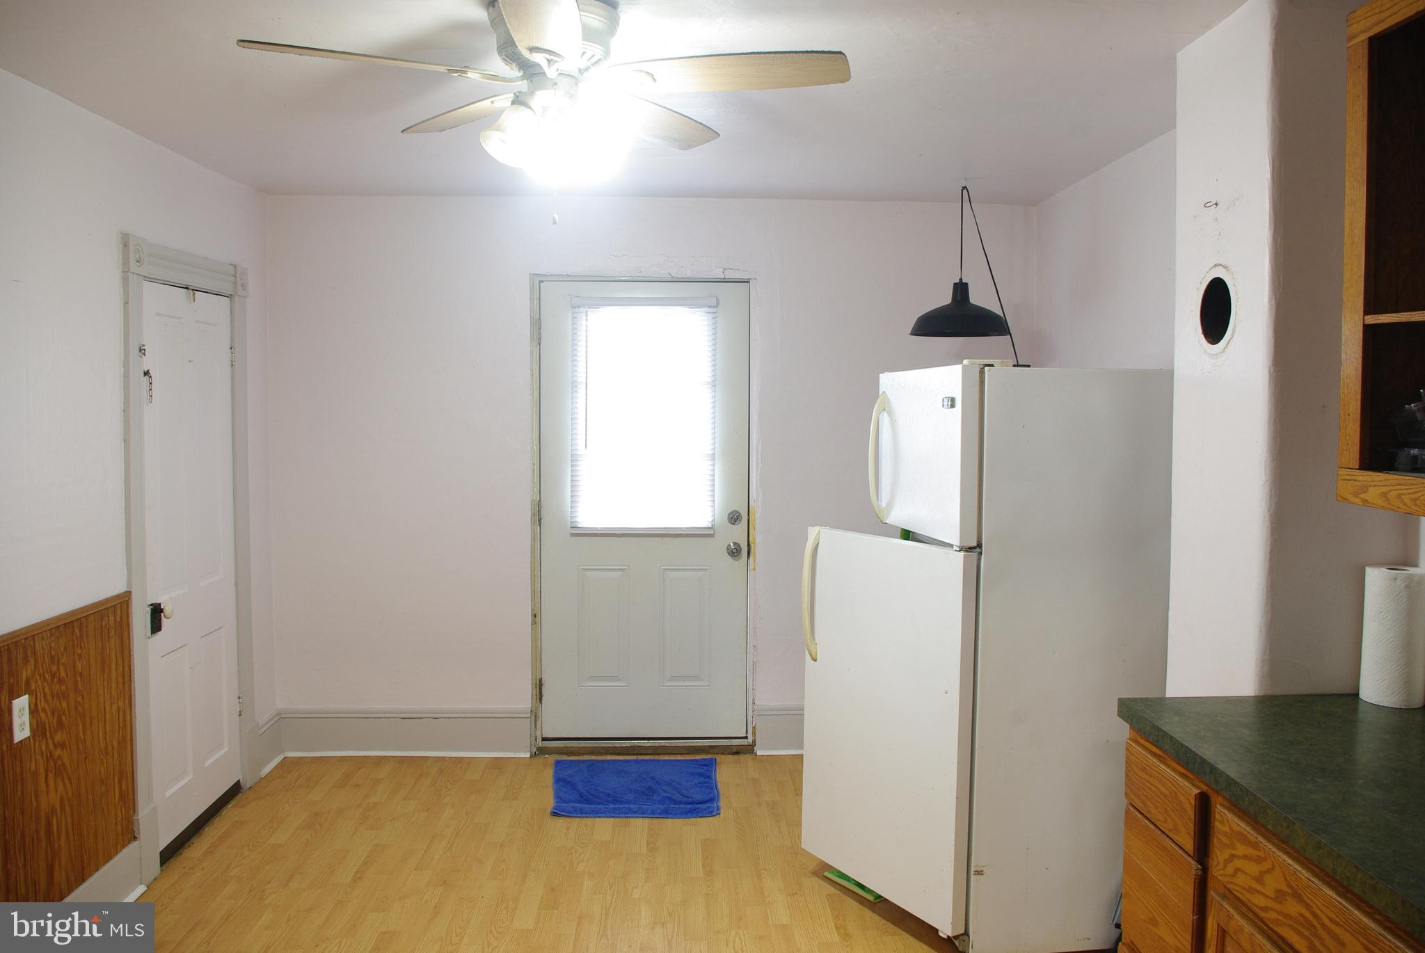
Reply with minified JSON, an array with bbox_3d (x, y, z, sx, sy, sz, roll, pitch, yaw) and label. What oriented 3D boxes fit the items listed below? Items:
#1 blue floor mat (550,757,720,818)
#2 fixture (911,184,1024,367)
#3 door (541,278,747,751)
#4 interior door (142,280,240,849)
[{"bbox_3d":[-0.308,1.261,4.372,0.665,0.018,0.650,0,4,-2],"label":"blue floor mat"},{"bbox_3d":[0.969,-0.764,4.076,0.423,0.686,0.390,0,4,-2],"label":"fixture"},{"bbox_3d":[-0.296,0.161,4.739,0.914,2.025,0.050,0,4,-2],"label":"door"},{"bbox_3d":[-1.897,0.288,3.911,0.045,1.925,0.700,0,4,-2],"label":"interior door"}]

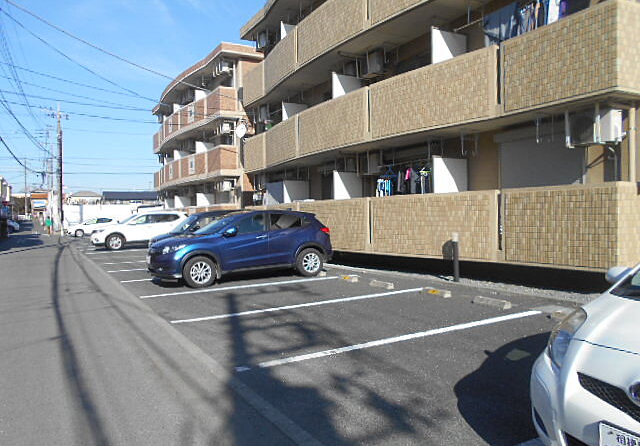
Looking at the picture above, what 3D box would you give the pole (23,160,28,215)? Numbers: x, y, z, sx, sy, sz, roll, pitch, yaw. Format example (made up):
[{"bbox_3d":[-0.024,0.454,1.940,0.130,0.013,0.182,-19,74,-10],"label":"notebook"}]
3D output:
[{"bbox_3d":[-53.800,-6.200,88.000,0.350,11.000,0.350,-1,1,-30],"label":"pole"}]

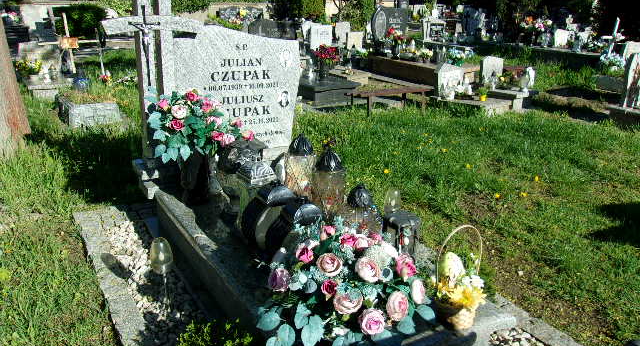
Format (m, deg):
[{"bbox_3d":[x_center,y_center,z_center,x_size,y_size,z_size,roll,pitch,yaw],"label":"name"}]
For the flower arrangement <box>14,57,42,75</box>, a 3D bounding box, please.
[{"bbox_3d":[-4.609,-1.685,7.900,0.450,0.290,0.380,-9,20,-30],"label":"flower arrangement"}]

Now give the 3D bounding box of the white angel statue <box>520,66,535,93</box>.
[{"bbox_3d":[3.325,-1.498,8.000,0.220,0.430,0.190,-8,20,-30],"label":"white angel statue"}]

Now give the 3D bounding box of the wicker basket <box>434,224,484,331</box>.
[{"bbox_3d":[0.477,0.370,1.740,0.200,0.360,0.170,6,18,15],"label":"wicker basket"}]

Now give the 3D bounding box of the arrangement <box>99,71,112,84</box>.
[{"bbox_3d":[-3.995,-1.779,9.300,0.270,0.230,0.240,-7,19,-23],"label":"arrangement"}]

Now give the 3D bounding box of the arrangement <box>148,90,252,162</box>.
[{"bbox_3d":[-0.722,-0.276,2.967,0.600,0.400,0.420,-8,20,-30],"label":"arrangement"}]

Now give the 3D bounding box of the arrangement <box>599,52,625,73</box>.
[{"bbox_3d":[6.185,-2.346,10.600,0.550,0.460,0.500,12,20,30],"label":"arrangement"}]

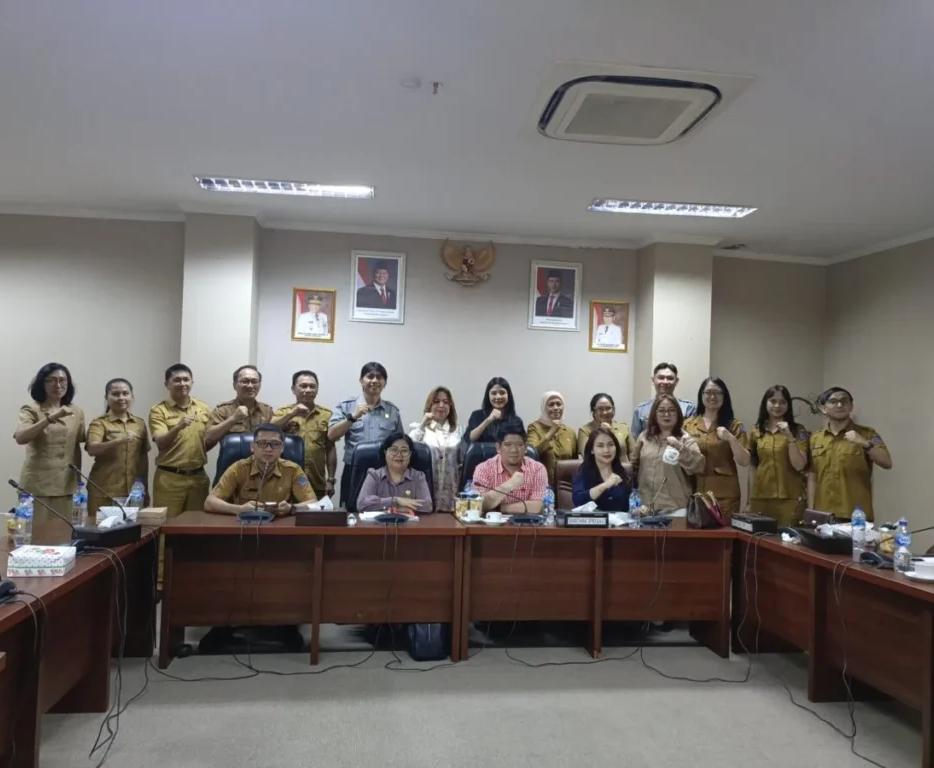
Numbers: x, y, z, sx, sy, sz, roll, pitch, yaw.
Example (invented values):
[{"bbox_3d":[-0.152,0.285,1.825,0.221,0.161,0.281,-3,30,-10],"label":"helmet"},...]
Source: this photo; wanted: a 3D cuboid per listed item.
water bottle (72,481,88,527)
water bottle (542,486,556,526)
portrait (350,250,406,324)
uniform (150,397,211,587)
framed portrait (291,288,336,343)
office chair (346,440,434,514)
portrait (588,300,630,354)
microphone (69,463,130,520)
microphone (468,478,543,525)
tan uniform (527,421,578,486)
[{"bbox_3d":[-2.022,0.627,3.884,0.064,0.235,0.064,2,-2,-7],"label":"water bottle"},{"bbox_3d":[0.489,0.724,4.392,0.068,0.238,0.068,2,-2,-8],"label":"water bottle"},{"bbox_3d":[-0.759,-0.824,6.336,0.455,0.610,0.030,2,-2,-8],"label":"portrait"},{"bbox_3d":[-1.994,0.761,5.163,0.460,1.345,0.290,3,-2,-23],"label":"uniform"},{"bbox_3d":[-1.270,-0.568,6.129,0.351,0.431,0.030,2,-2,-7],"label":"framed portrait"},{"bbox_3d":[-0.534,0.997,4.993,0.640,1.180,0.700,2,-2,-8],"label":"office chair"},{"bbox_3d":[1.272,-0.509,6.598,0.356,0.450,0.028,2,-2,-8],"label":"portrait"},{"bbox_3d":[-1.794,0.567,3.671,0.342,0.355,0.180,2,-2,-7],"label":"microphone"},{"bbox_3d":[0.236,0.703,4.473,0.469,0.260,0.210,2,-2,-7],"label":"microphone"},{"bbox_3d":[0.667,0.604,5.773,0.420,0.638,0.280,2,-2,-2],"label":"tan uniform"}]

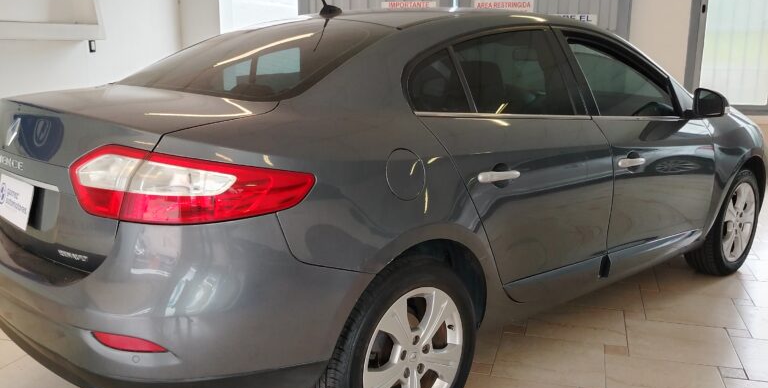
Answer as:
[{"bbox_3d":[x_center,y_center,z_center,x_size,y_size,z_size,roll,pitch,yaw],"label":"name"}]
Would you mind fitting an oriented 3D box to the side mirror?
[{"bbox_3d":[1.613,-0.450,3.489,0.140,0.140,0.190,-11,16,-42],"label":"side mirror"}]

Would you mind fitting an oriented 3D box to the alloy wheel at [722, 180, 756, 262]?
[{"bbox_3d":[2.033,0.158,4.202,0.467,0.467,0.170,-11,16,-42],"label":"alloy wheel"}]

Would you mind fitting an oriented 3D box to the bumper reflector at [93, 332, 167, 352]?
[{"bbox_3d":[-0.667,0.394,1.861,0.230,0.050,0.045,5,13,18],"label":"bumper reflector"}]

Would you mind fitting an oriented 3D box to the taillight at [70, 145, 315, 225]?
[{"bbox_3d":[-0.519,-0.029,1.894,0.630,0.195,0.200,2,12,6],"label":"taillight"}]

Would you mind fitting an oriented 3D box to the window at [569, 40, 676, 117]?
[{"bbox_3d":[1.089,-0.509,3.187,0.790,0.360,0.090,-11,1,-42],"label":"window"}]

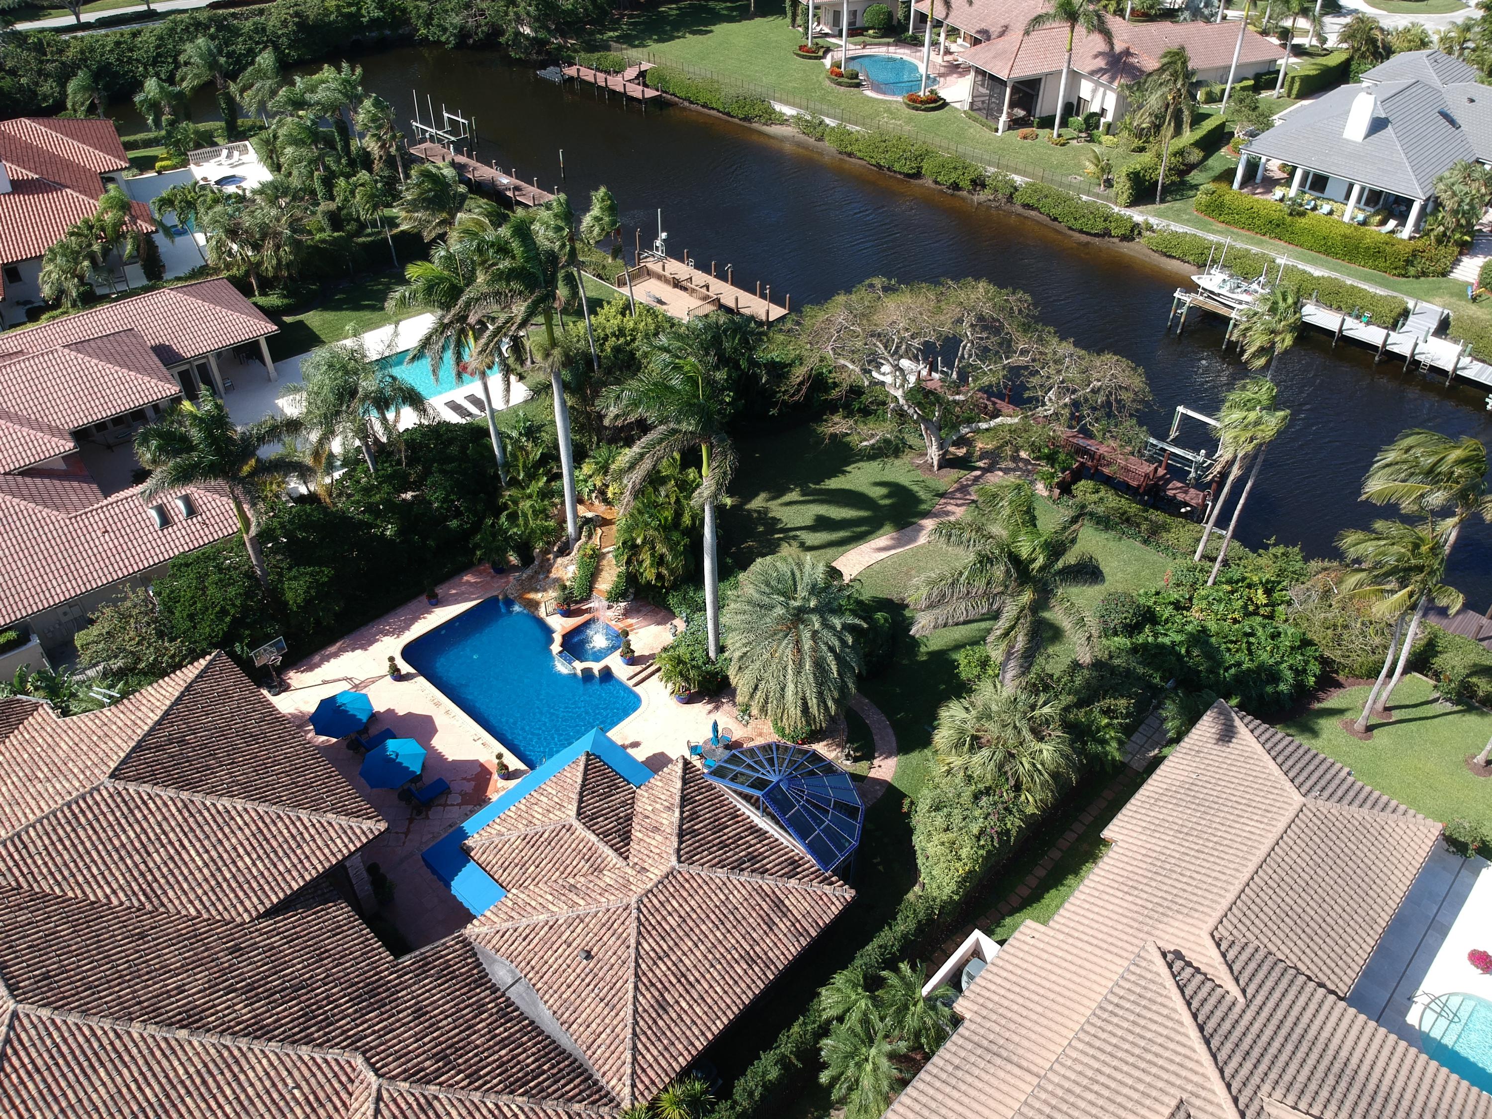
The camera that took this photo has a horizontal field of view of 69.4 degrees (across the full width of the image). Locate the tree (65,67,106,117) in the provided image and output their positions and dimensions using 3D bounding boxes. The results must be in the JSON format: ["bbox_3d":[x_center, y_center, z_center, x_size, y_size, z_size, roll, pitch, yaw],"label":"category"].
[{"bbox_3d":[-62.371,-43.046,103.048,4.040,7.370,4.000,0,39,0],"label":"tree"}]

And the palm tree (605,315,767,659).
[{"bbox_3d":[-2.186,-1.507,44.353,6.200,15.600,6.000,1,40,0],"label":"palm tree"}]

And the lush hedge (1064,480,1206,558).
[{"bbox_3d":[20.439,-2.107,56.669,6.970,1.300,2.400,29,48,29],"label":"lush hedge"}]

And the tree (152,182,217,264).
[{"bbox_3d":[-42.088,-25.102,81.351,4.500,6.300,4.000,0,39,0],"label":"tree"}]

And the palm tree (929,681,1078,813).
[{"bbox_3d":[9.826,7.475,41.740,5.400,5.600,5.400,0,39,0],"label":"palm tree"}]

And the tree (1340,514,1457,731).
[{"bbox_3d":[24.927,3.319,43.119,4.900,10.400,4.600,1,40,0],"label":"tree"}]

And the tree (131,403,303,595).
[{"bbox_3d":[-22.807,-1.835,49.023,7.000,11.000,6.800,0,39,0],"label":"tree"}]

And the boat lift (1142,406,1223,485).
[{"bbox_3d":[26.121,-6.701,64.390,4.600,2.500,3.600,-30,48,-32],"label":"boat lift"}]

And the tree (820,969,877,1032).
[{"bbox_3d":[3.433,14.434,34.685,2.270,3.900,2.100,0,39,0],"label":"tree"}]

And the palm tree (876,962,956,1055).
[{"bbox_3d":[5.501,14.686,35.157,2.600,2.900,2.600,1,40,0],"label":"palm tree"}]

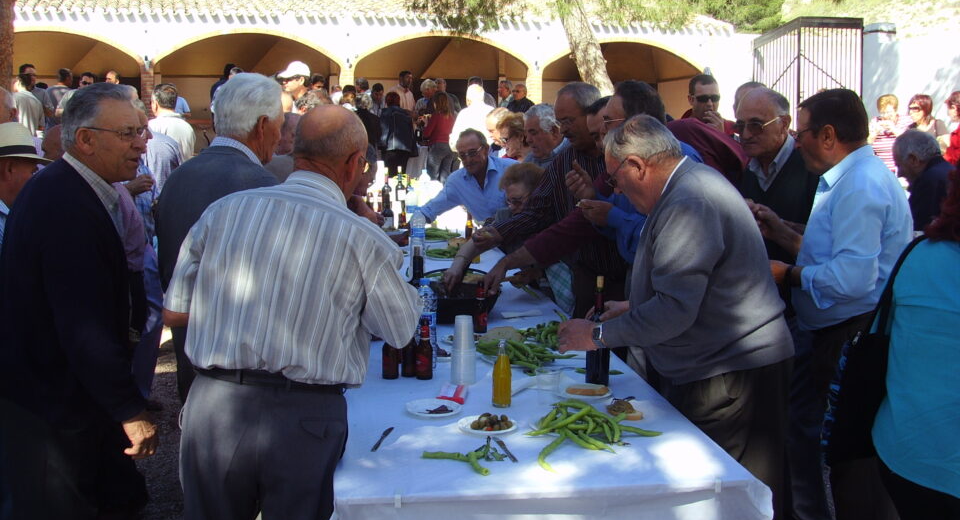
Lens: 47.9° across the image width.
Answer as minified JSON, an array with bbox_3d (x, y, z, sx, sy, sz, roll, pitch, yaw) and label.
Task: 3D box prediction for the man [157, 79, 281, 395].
[{"bbox_3d":[-0.685,0.347,3.042,0.520,1.723,0.400,8,12,41],"label":"man"}]

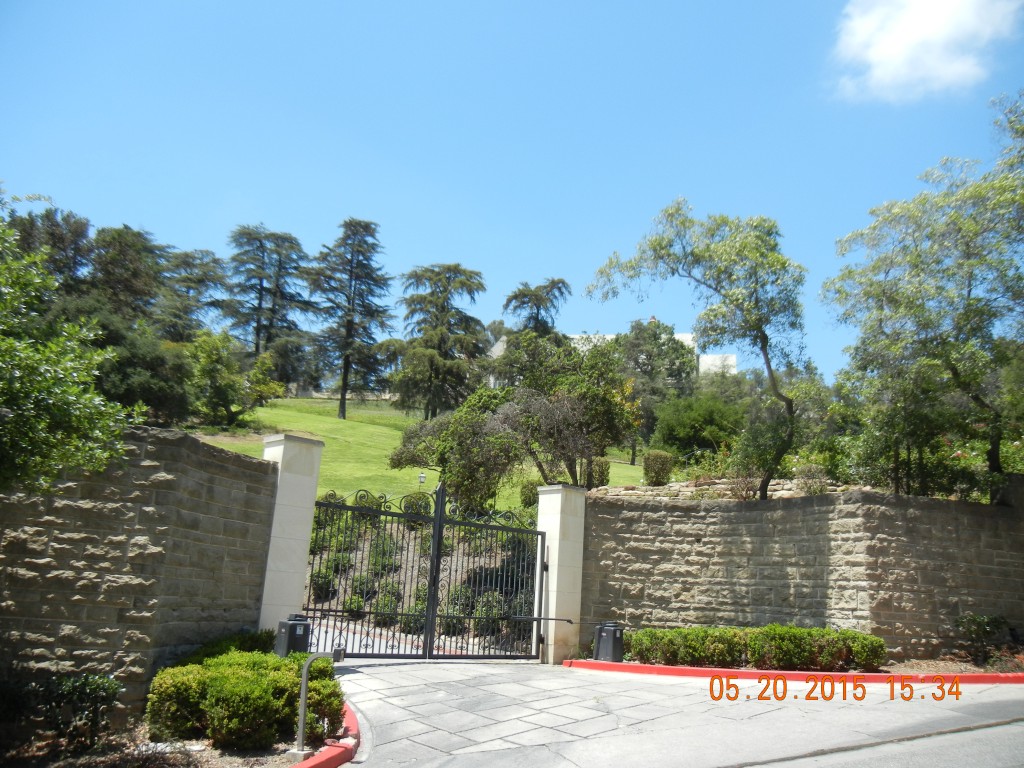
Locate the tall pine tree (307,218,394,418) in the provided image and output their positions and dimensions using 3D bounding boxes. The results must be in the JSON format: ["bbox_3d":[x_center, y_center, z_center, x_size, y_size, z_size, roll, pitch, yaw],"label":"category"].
[{"bbox_3d":[-12.661,-5.334,69.691,6.791,16.253,6.791,6,-14,-11],"label":"tall pine tree"}]

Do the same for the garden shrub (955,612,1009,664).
[{"bbox_3d":[7.195,3.892,13.573,0.820,0.760,0.750,-4,-15,27],"label":"garden shrub"}]

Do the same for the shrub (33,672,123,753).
[{"bbox_3d":[-4.568,3.454,9.331,0.880,0.780,0.760,9,-15,-23],"label":"shrub"}]

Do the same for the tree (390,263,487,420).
[{"bbox_3d":[-6.547,-3.786,79.056,8.200,13.600,7.800,5,-14,-5],"label":"tree"}]

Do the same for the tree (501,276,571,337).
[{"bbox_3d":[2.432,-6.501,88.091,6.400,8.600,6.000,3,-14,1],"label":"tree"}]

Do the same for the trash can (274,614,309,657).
[{"bbox_3d":[-3.017,3.499,12.226,0.320,0.740,0.400,15,-18,-39],"label":"trash can"}]

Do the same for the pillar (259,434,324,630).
[{"bbox_3d":[-3.370,2.379,12.939,0.640,3.170,0.640,14,-17,-38],"label":"pillar"}]

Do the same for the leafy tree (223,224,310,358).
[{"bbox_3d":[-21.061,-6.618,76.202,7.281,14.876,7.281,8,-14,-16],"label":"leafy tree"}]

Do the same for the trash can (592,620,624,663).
[{"bbox_3d":[1.675,4.470,15.406,0.320,0.740,0.400,15,-18,-39],"label":"trash can"}]

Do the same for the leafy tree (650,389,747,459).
[{"bbox_3d":[9.660,2.046,45.971,4.700,3.700,4.200,1,-14,12],"label":"leafy tree"}]

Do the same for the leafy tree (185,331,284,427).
[{"bbox_3d":[-13.728,-0.297,43.917,4.719,4.814,4.719,8,-14,-17],"label":"leafy tree"}]

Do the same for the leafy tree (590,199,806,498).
[{"bbox_3d":[3.471,-0.758,16.511,3.705,5.841,3.400,1,-14,12],"label":"leafy tree"}]

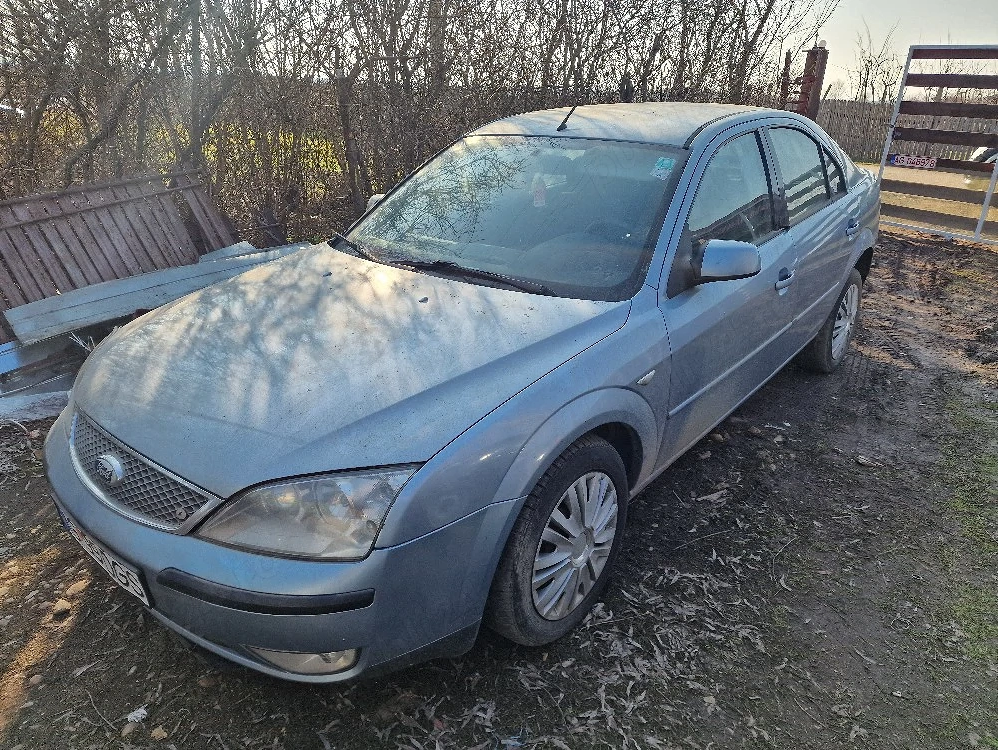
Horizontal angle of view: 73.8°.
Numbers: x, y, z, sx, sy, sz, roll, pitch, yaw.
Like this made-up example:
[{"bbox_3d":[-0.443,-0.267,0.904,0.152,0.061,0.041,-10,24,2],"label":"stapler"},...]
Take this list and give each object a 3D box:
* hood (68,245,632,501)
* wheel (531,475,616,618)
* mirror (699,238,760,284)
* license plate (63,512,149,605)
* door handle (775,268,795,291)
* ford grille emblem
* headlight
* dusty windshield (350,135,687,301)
[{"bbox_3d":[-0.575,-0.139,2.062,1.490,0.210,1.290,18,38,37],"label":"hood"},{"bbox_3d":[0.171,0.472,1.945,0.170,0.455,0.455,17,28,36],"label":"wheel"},{"bbox_3d":[0.759,-0.371,2.179,0.205,0.145,0.125,18,28,37],"label":"mirror"},{"bbox_3d":[-1.037,0.445,1.713,0.520,0.110,0.025,18,28,37],"label":"license plate"},{"bbox_3d":[1.167,-0.392,2.696,0.055,0.050,0.215,18,28,37],"label":"door handle"},{"bbox_3d":[-0.993,0.237,1.683,0.145,0.060,0.025,18,13,37],"label":"ford grille emblem"},{"bbox_3d":[-0.421,0.278,1.508,0.490,0.195,0.220,6,23,14],"label":"headlight"},{"bbox_3d":[-0.006,-0.659,2.574,1.460,0.170,0.910,18,58,37],"label":"dusty windshield"}]

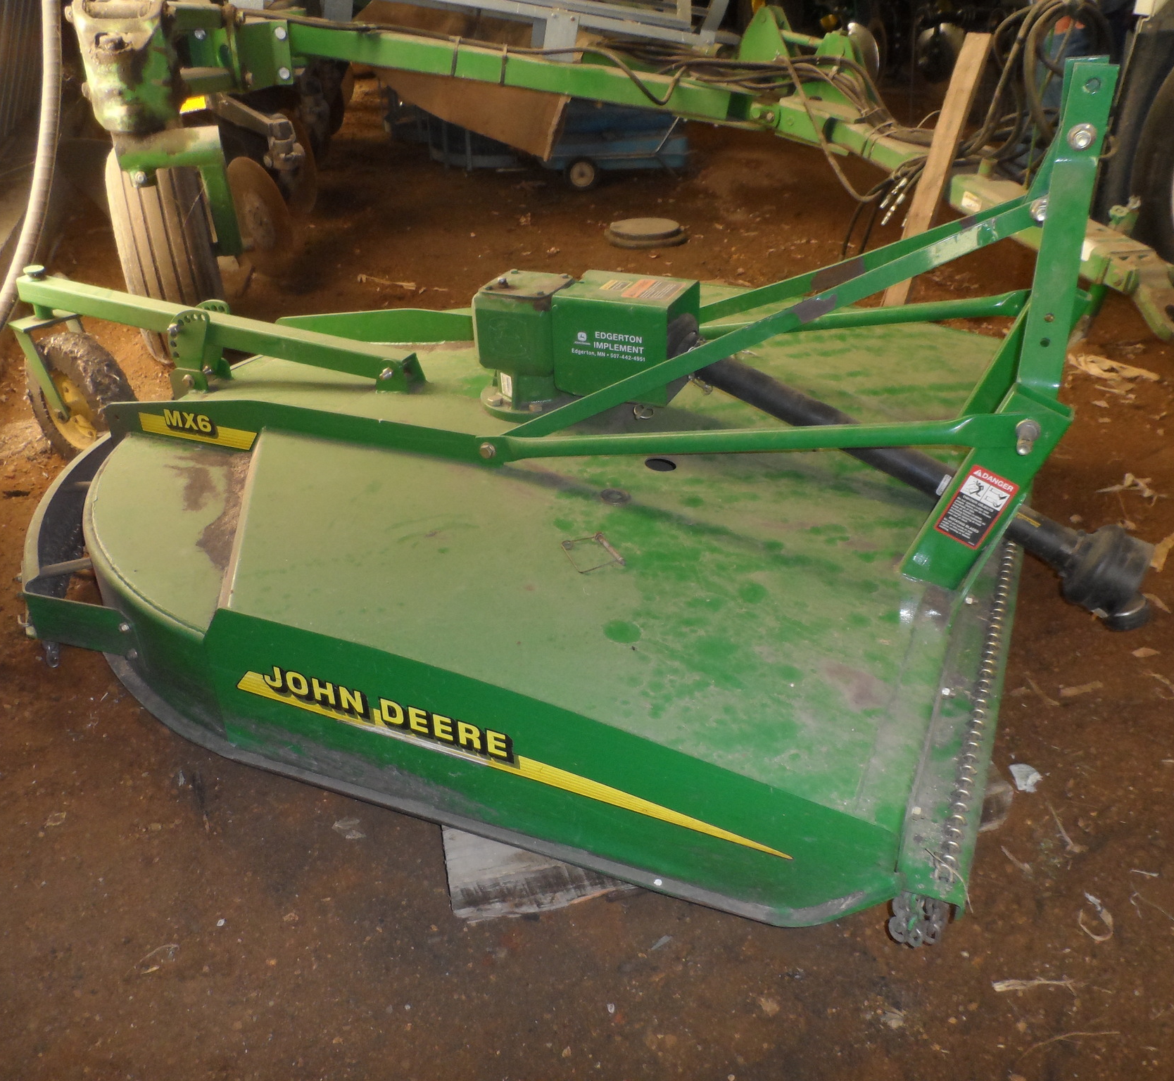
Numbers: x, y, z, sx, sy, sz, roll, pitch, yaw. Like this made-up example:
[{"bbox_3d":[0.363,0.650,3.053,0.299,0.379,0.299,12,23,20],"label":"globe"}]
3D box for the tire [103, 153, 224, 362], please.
[{"bbox_3d":[-1.492,-1.024,3.610,0.272,0.765,0.765,-12,31,-15],"label":"tire"}]

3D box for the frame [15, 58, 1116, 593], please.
[{"bbox_3d":[-0.368,-0.635,2.242,2.720,0.800,0.690,11,33,22],"label":"frame"}]

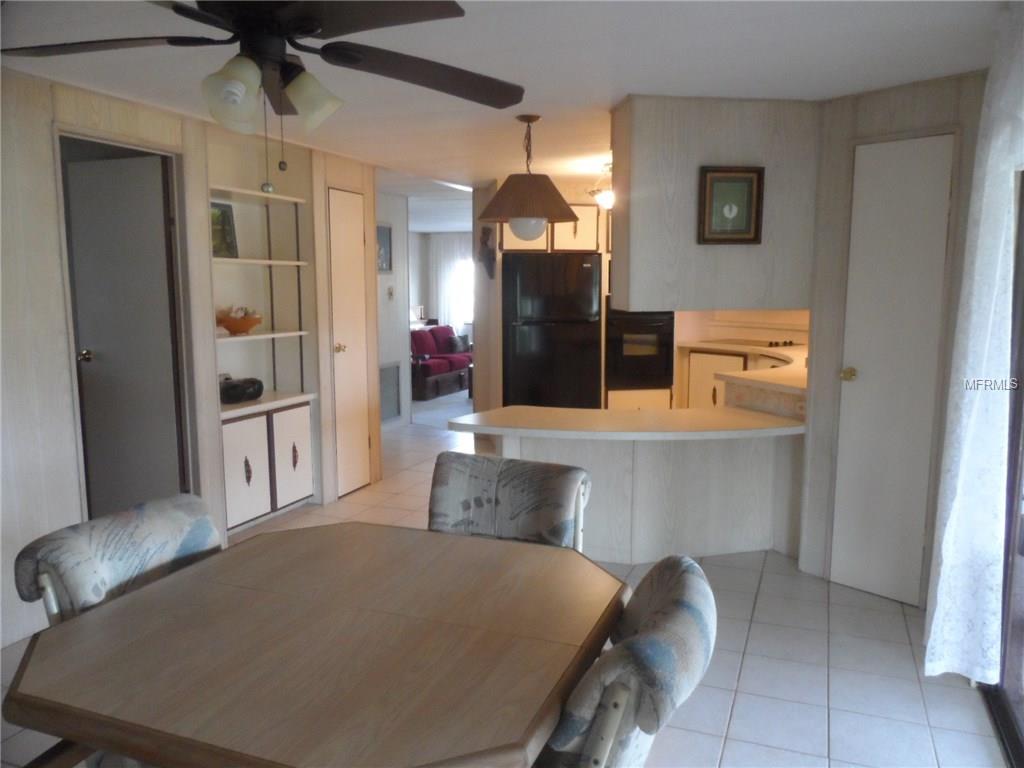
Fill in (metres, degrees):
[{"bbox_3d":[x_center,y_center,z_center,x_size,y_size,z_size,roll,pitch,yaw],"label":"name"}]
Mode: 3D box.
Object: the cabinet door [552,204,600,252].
[{"bbox_3d":[0.497,-1.210,5.530,0.370,0.370,0.020,-1,7,-3],"label":"cabinet door"}]

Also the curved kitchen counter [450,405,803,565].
[{"bbox_3d":[0.605,0.551,3.795,1.870,0.755,0.850,0,8,-3],"label":"curved kitchen counter"}]

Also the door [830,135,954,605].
[{"bbox_3d":[1.722,-0.035,3.232,0.393,2.062,0.045,7,11,44],"label":"door"}]

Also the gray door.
[{"bbox_3d":[-2.004,-0.108,3.734,0.591,2.066,0.045,2,8,18],"label":"gray door"}]

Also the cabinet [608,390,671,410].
[{"bbox_3d":[1.023,0.267,6.104,0.561,0.499,0.420,-1,8,-10],"label":"cabinet"}]

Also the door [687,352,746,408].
[{"bbox_3d":[1.725,0.098,5.970,0.489,0.720,0.030,6,10,40],"label":"door"}]

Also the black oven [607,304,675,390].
[{"bbox_3d":[0.971,-0.362,5.918,0.565,0.740,0.550,-1,8,-10],"label":"black oven"}]

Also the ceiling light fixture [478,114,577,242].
[{"bbox_3d":[0.086,-1.038,3.603,0.503,0.624,0.503,0,8,0],"label":"ceiling light fixture"}]

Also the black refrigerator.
[{"bbox_3d":[0.260,-0.215,5.965,0.785,1.707,0.720,-1,8,-8],"label":"black refrigerator"}]

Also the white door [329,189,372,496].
[{"bbox_3d":[-1.128,-0.272,4.903,0.040,2.064,0.383,3,8,23],"label":"white door"}]

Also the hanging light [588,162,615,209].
[{"bbox_3d":[0.670,-1.376,5.000,0.270,0.315,0.270,-1,8,-9],"label":"hanging light"}]

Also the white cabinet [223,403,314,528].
[{"bbox_3d":[-1.648,0.492,4.466,0.360,0.678,0.789,3,8,23],"label":"white cabinet"}]

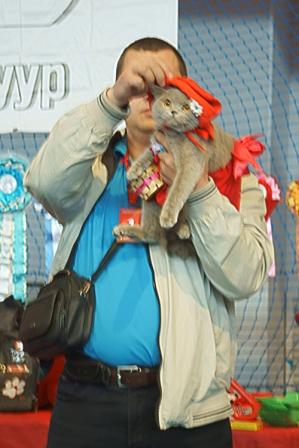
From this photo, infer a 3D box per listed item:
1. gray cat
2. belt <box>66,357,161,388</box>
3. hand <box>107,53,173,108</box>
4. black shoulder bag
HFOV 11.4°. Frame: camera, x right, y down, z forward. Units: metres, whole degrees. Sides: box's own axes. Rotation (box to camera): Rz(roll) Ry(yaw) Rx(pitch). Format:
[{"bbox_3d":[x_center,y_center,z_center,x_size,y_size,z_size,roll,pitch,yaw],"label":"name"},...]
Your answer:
[{"bbox_3d":[0.052,-0.112,3.120,0.200,0.355,0.250,1,1,25],"label":"gray cat"},{"bbox_3d":[-0.017,0.320,3.240,0.345,0.055,0.240,0,1,7],"label":"belt"},{"bbox_3d":[-0.021,-0.303,3.150,0.120,0.115,0.090,1,1,32],"label":"hand"},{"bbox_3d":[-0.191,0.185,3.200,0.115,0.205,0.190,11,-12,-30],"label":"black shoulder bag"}]

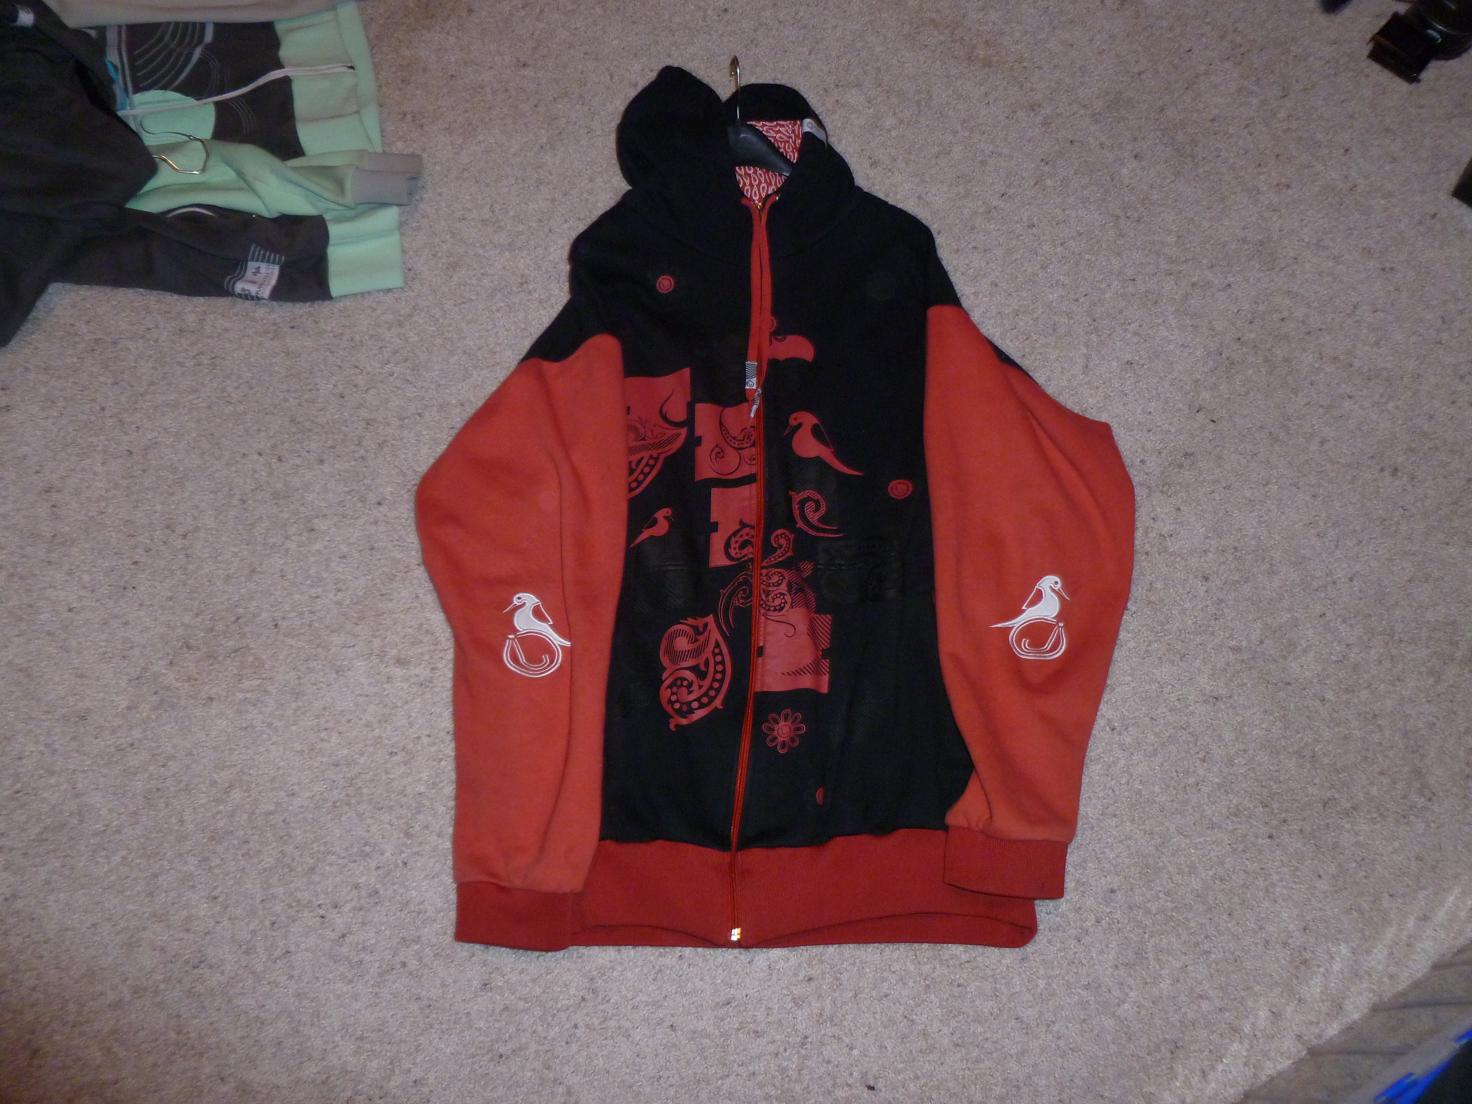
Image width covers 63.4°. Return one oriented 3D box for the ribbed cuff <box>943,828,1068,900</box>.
[{"bbox_3d":[0.242,0.281,1.069,0.107,0.025,0.058,5,70,2],"label":"ribbed cuff"}]

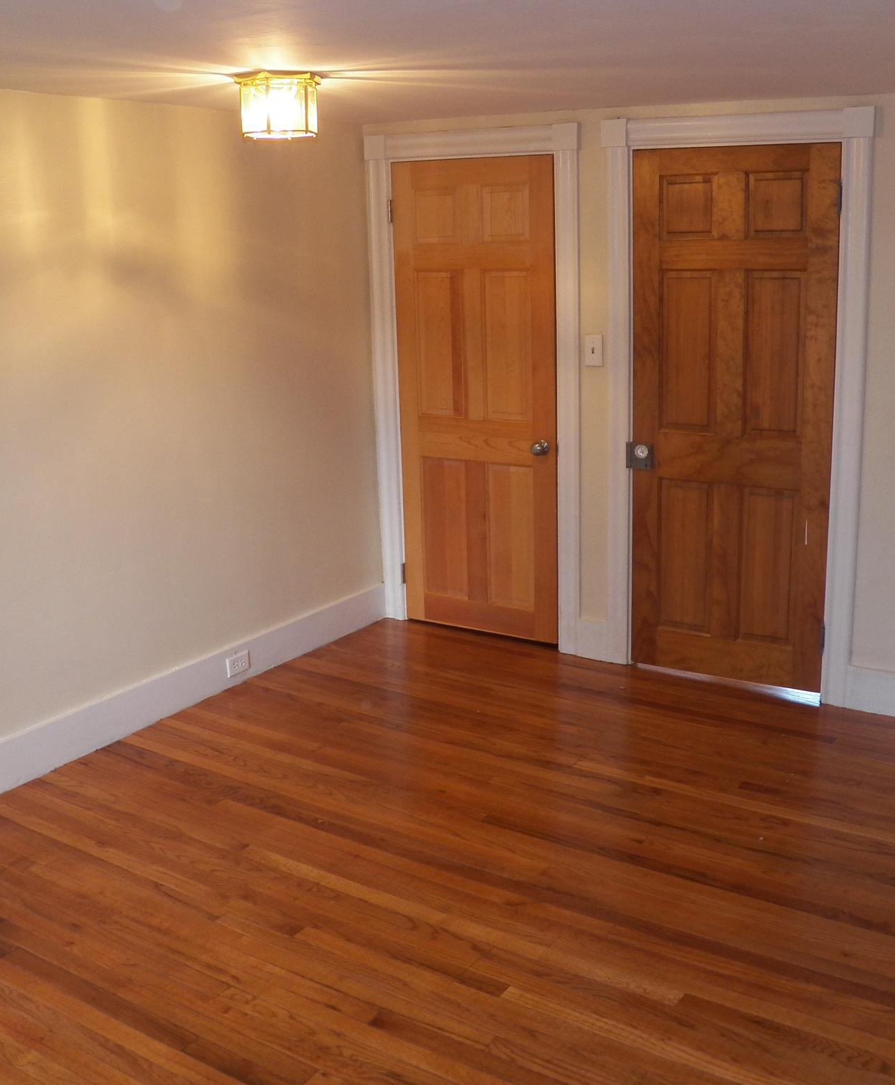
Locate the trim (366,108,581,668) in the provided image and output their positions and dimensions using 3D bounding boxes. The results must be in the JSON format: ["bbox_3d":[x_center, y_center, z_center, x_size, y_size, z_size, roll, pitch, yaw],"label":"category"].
[{"bbox_3d":[0.098,-0.587,4.810,0.987,2.062,0.045,8,17,33],"label":"trim"}]

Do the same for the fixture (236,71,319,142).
[{"bbox_3d":[-0.466,-1.207,3.240,0.235,0.165,0.235,8,17,33],"label":"fixture"}]

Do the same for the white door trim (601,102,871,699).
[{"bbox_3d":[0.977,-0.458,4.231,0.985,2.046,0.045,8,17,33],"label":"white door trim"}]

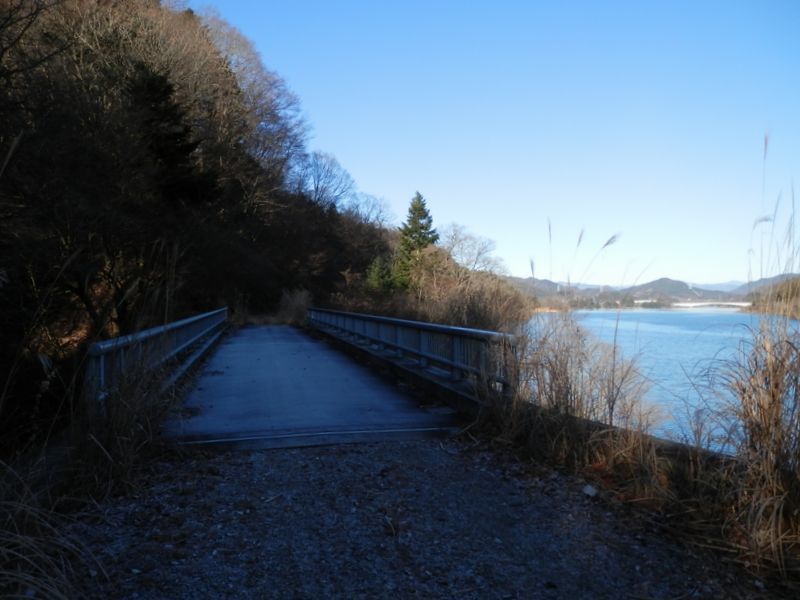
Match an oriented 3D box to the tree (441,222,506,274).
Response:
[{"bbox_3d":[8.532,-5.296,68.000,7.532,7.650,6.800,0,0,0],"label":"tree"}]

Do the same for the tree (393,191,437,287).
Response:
[{"bbox_3d":[1.663,-6.009,62.000,4.936,11.052,4.900,0,0,0],"label":"tree"}]

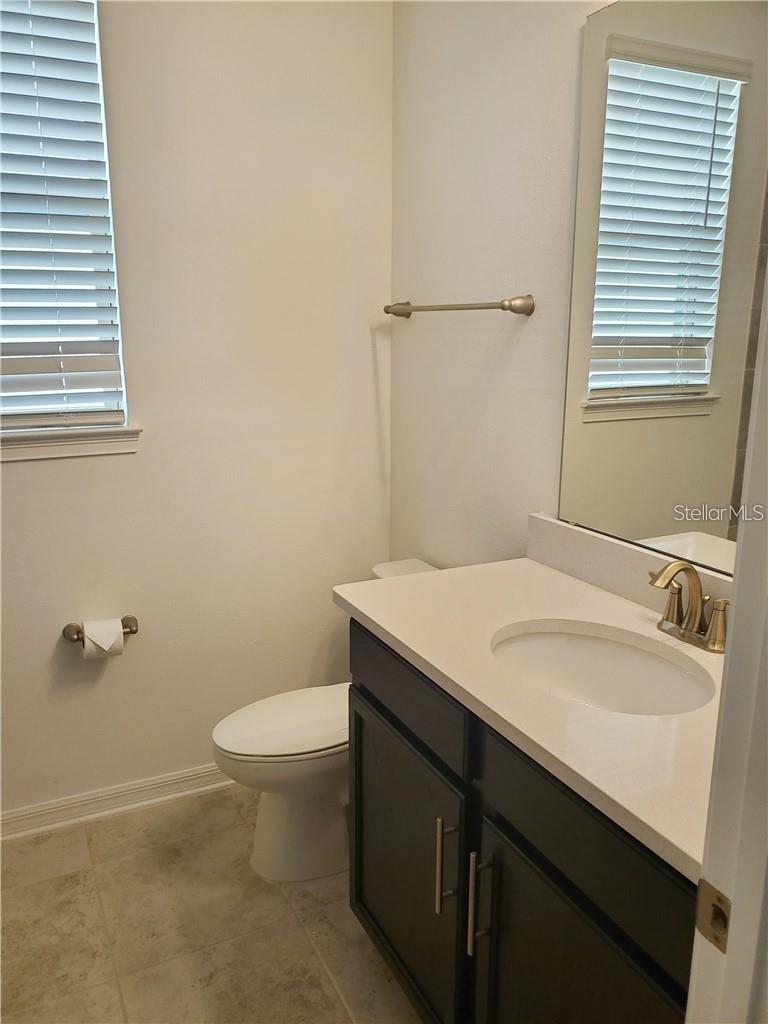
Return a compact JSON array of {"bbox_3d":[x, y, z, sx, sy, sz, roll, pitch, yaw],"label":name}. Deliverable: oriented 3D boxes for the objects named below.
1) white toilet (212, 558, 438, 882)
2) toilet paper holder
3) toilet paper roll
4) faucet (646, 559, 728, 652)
[{"bbox_3d":[-0.124,0.606,2.210,0.742,0.762,0.449,-6,14,-26],"label":"white toilet"},{"bbox_3d":[-0.834,0.357,2.273,0.209,0.057,0.086,-6,14,-26],"label":"toilet paper holder"},{"bbox_3d":[-0.824,0.373,2.256,0.105,0.105,0.105,-6,14,-26],"label":"toilet paper roll"},{"bbox_3d":[0.539,0.166,1.405,0.149,0.159,0.213,-6,14,-26],"label":"faucet"}]

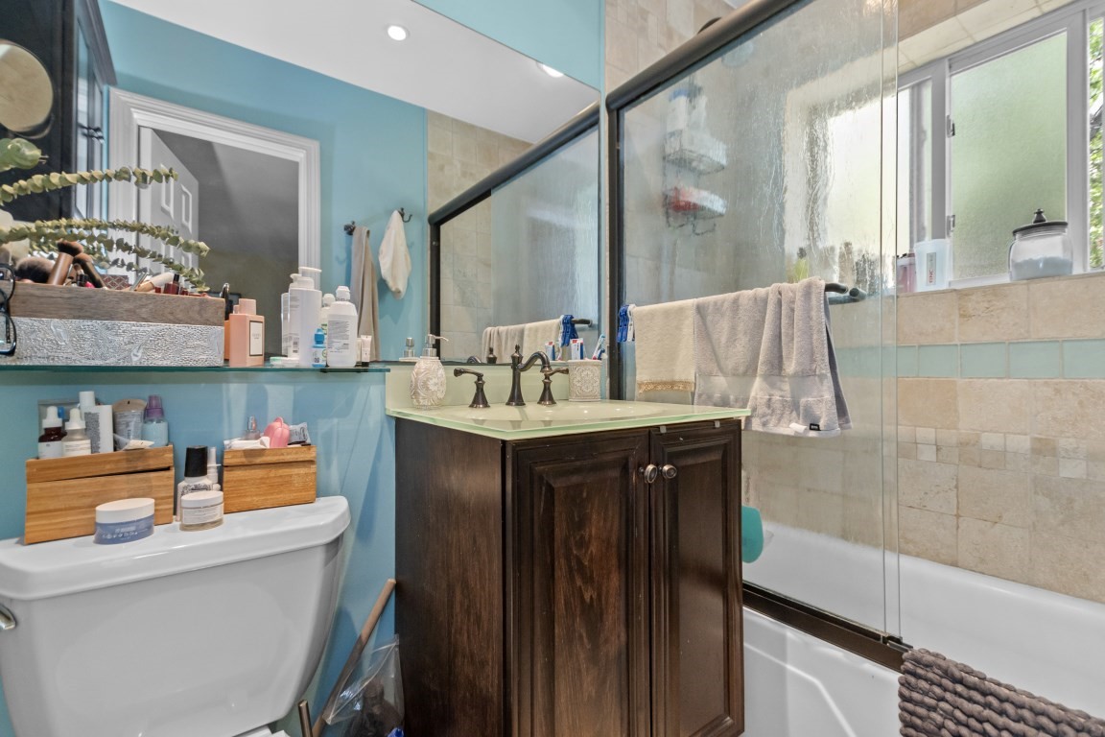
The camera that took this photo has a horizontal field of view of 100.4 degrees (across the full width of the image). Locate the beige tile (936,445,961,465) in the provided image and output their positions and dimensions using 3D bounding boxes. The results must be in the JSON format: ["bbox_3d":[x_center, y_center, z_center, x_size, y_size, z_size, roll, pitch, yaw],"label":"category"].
[{"bbox_3d":[1.233,0.268,1.434,0.012,0.050,0.049,0,0,-38],"label":"beige tile"}]

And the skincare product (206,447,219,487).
[{"bbox_3d":[-0.579,0.194,0.781,0.031,0.106,0.028,0,-1,-40],"label":"skincare product"}]

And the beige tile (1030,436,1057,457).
[{"bbox_3d":[1.368,0.216,1.280,0.010,0.051,0.049,0,-1,-40],"label":"beige tile"}]

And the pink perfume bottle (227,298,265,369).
[{"bbox_3d":[-0.589,-0.069,0.889,0.036,0.129,0.053,0,0,5],"label":"pink perfume bottle"}]

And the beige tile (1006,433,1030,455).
[{"bbox_3d":[1.327,0.214,1.312,0.012,0.050,0.049,0,0,-38],"label":"beige tile"}]

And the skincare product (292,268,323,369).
[{"bbox_3d":[-0.516,-0.106,0.963,0.053,0.205,0.064,0,-1,-37],"label":"skincare product"}]

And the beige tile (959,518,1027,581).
[{"bbox_3d":[1.297,0.530,1.352,0.012,0.151,0.151,0,0,-38],"label":"beige tile"}]

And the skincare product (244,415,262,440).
[{"bbox_3d":[-0.574,0.134,0.881,0.030,0.085,0.030,0,-1,-37],"label":"skincare product"}]

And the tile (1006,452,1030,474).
[{"bbox_3d":[1.324,0.268,1.310,0.012,0.051,0.049,0,-1,-37],"label":"tile"}]

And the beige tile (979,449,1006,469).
[{"bbox_3d":[1.293,0.269,1.351,0.012,0.051,0.049,0,-1,-37],"label":"beige tile"}]

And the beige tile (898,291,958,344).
[{"bbox_3d":[1.198,-0.157,1.478,0.012,0.158,0.153,0,-1,-37],"label":"beige tile"}]

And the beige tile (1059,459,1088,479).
[{"bbox_3d":[1.401,0.269,1.240,0.010,0.051,0.049,0,-1,-40],"label":"beige tile"}]

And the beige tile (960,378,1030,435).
[{"bbox_3d":[1.292,0.110,1.352,0.012,0.156,0.153,0,-1,-37],"label":"beige tile"}]

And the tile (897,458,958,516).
[{"bbox_3d":[1.200,0.375,1.474,0.012,0.154,0.153,0,-1,-37],"label":"tile"}]

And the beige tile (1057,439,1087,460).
[{"bbox_3d":[1.401,0.216,1.241,0.010,0.051,0.049,0,-1,-40],"label":"beige tile"}]

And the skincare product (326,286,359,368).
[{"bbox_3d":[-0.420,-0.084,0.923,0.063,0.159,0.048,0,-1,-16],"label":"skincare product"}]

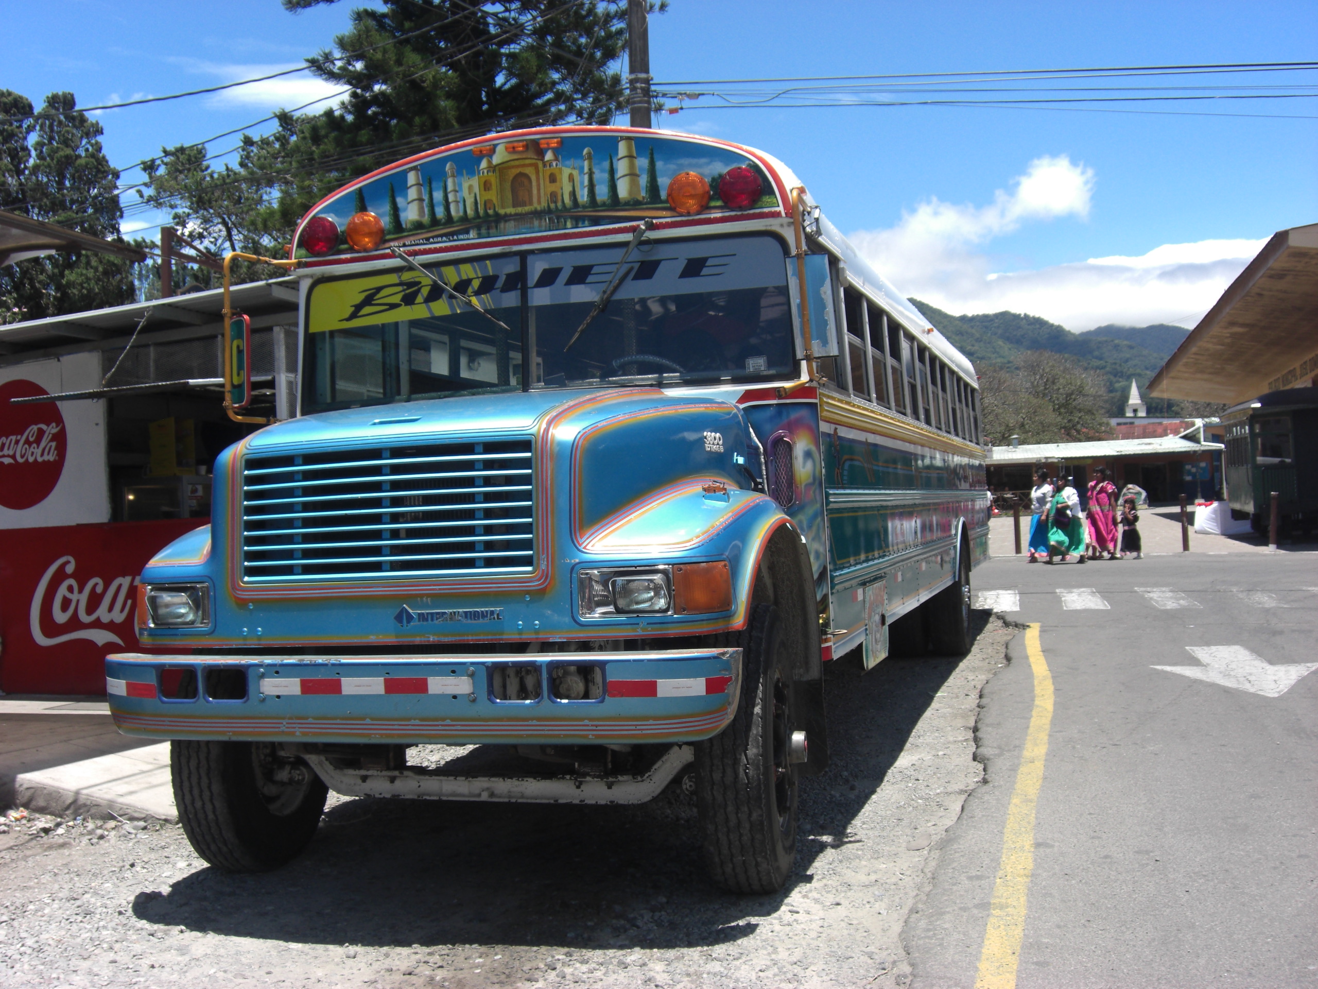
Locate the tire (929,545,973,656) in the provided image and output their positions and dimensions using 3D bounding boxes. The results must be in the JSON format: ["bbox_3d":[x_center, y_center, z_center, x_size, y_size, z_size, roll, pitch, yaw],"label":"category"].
[{"bbox_3d":[2.410,0.808,11.914,0.265,1.020,1.020,-3,-1,17],"label":"tire"}]

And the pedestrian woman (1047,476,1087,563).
[{"bbox_3d":[6.764,0.418,24.000,0.520,1.430,0.470,-2,-1,-31],"label":"pedestrian woman"}]

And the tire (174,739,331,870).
[{"bbox_3d":[-1.634,1.004,5.856,0.265,1.020,1.020,-3,-1,10],"label":"tire"}]

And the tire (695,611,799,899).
[{"bbox_3d":[0.335,0.908,5.239,0.265,1.020,1.020,-3,-1,10],"label":"tire"}]

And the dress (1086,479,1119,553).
[{"bbox_3d":[7.476,0.356,24.400,0.380,1.230,0.460,-2,-1,-37],"label":"dress"}]

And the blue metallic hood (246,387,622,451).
[{"bbox_3d":[-0.736,-0.293,5.498,1.300,0.280,1.280,-3,-1,17],"label":"blue metallic hood"}]

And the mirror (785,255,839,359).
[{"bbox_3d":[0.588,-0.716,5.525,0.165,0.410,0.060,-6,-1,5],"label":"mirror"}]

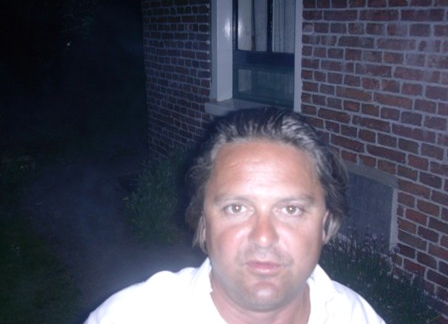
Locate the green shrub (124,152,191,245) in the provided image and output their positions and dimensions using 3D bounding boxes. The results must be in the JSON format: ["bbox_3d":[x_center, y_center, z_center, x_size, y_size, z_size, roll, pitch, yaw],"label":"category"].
[{"bbox_3d":[-0.475,0.250,4.050,0.480,0.600,0.600,-8,16,-29],"label":"green shrub"}]

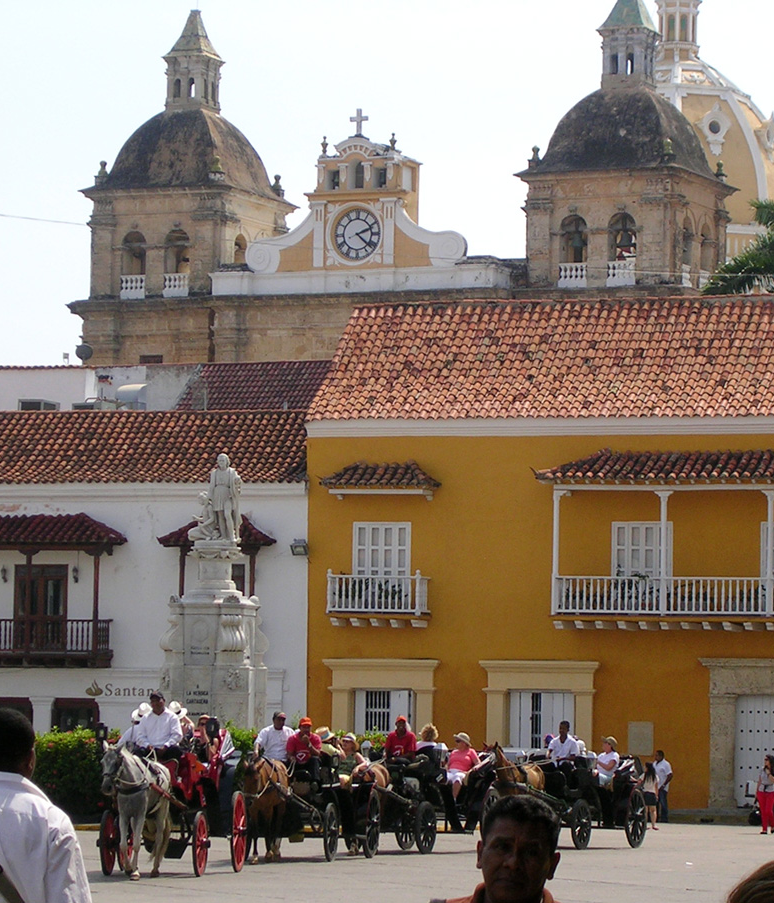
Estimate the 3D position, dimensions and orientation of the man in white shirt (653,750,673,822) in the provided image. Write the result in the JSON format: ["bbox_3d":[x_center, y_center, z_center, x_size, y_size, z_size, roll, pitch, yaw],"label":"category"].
[{"bbox_3d":[6.664,8.058,96.192,0.360,1.700,0.500,5,-6,-40],"label":"man in white shirt"}]

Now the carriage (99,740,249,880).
[{"bbox_3d":[-2.869,4.485,50.560,1.500,1.750,4.600,0,-4,10],"label":"carriage"}]

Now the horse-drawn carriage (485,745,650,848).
[{"bbox_3d":[2.944,5.876,67.840,1.500,1.750,4.650,-1,-5,28],"label":"horse-drawn carriage"}]

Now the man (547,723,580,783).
[{"bbox_3d":[2.972,5.171,67.200,0.540,1.280,0.680,-1,-5,22],"label":"man"}]

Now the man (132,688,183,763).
[{"bbox_3d":[-2.846,3.606,49.500,0.580,1.280,0.680,0,-4,9],"label":"man"}]

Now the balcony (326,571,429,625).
[{"bbox_3d":[-0.215,3.650,98.947,2.384,1.358,0.900,0,-4,17],"label":"balcony"}]

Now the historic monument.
[{"bbox_3d":[-3.695,3.997,85.500,2.000,7.927,2.000,-1,-5,25],"label":"historic monument"}]

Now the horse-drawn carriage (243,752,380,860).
[{"bbox_3d":[-1.289,5.127,58.433,1.500,1.700,4.650,0,-4,15],"label":"horse-drawn carriage"}]

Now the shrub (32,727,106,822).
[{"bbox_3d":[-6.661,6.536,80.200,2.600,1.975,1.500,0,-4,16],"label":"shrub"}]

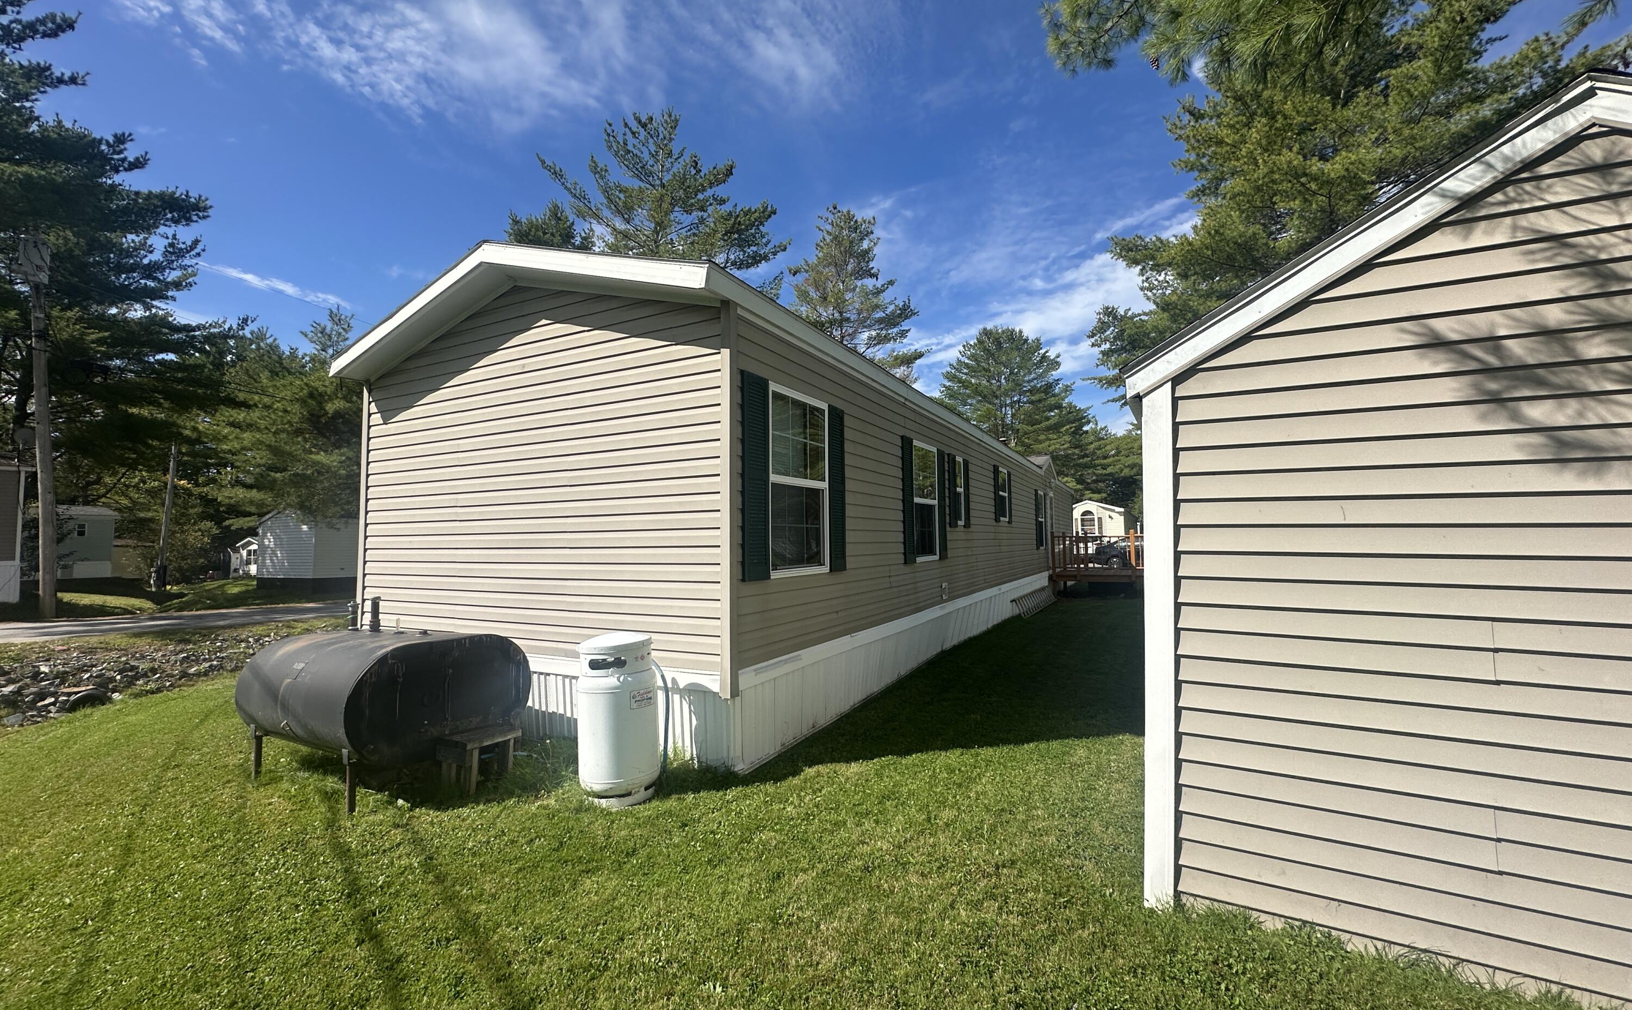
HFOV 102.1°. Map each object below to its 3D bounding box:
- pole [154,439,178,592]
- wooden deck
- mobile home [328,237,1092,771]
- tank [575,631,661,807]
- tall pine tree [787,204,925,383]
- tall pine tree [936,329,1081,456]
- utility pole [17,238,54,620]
[{"bbox_3d":[-23.717,0.132,24.085,0.300,5.900,0.300,-2,-4,27],"label":"pole"},{"bbox_3d":[7.764,1.477,17.058,2.800,1.630,3.000,-2,-4,27],"label":"wooden deck"},{"bbox_3d":[2.069,0.321,13.714,4.161,3.723,19.898,-2,-4,27],"label":"mobile home"},{"bbox_3d":[-1.191,1.265,3.978,0.475,0.970,0.475,0,-3,-18],"label":"tank"},{"bbox_3d":[1.517,-4.524,26.570,5.800,15.540,5.800,-2,-4,27],"label":"tall pine tree"},{"bbox_3d":[12.237,-3.476,40.581,9.000,15.168,9.000,-2,-4,27],"label":"tall pine tree"},{"bbox_3d":[-17.312,-1.790,14.923,0.500,8.700,0.500,-2,-4,27],"label":"utility pole"}]

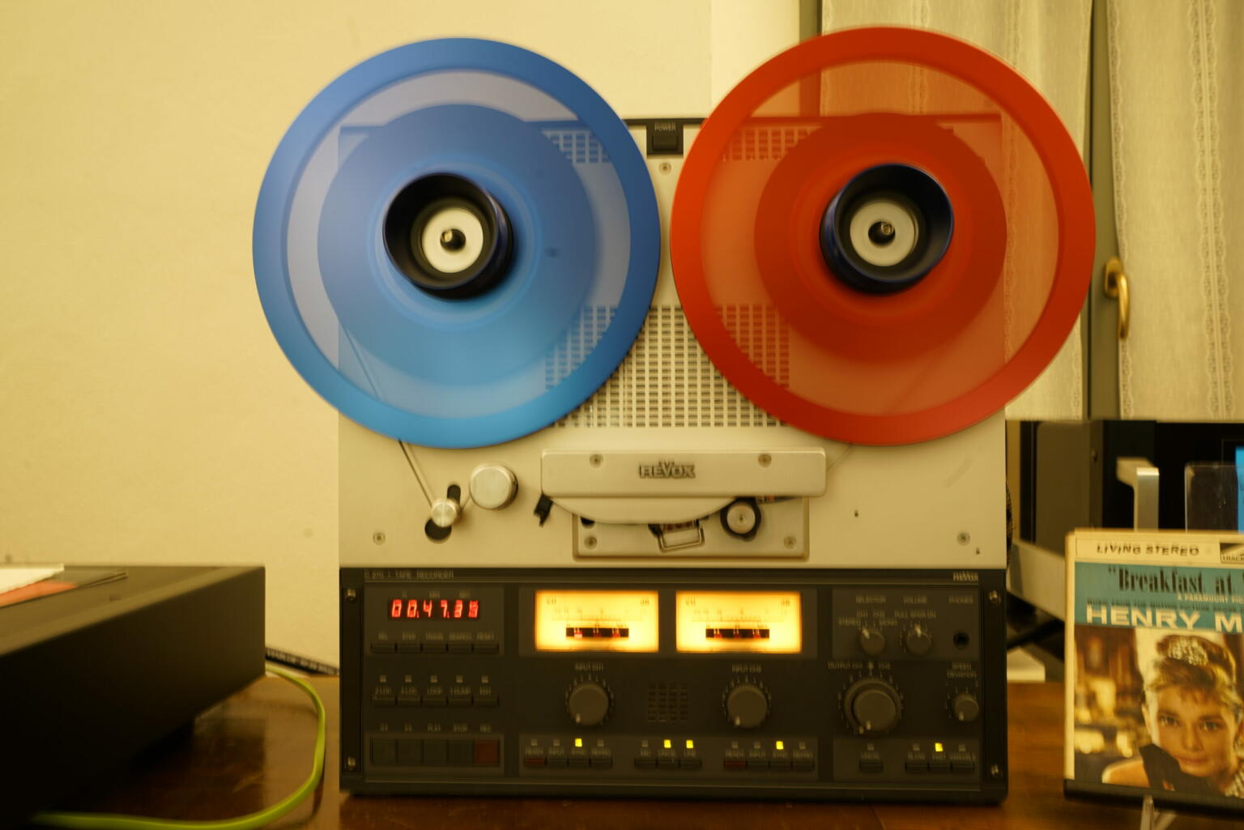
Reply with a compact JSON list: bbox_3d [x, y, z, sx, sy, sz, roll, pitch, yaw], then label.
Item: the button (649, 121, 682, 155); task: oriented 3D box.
[{"bbox_3d":[0.029,-0.186,0.741,0.023,0.024,0.010,0,-1,3],"label":"button"}]

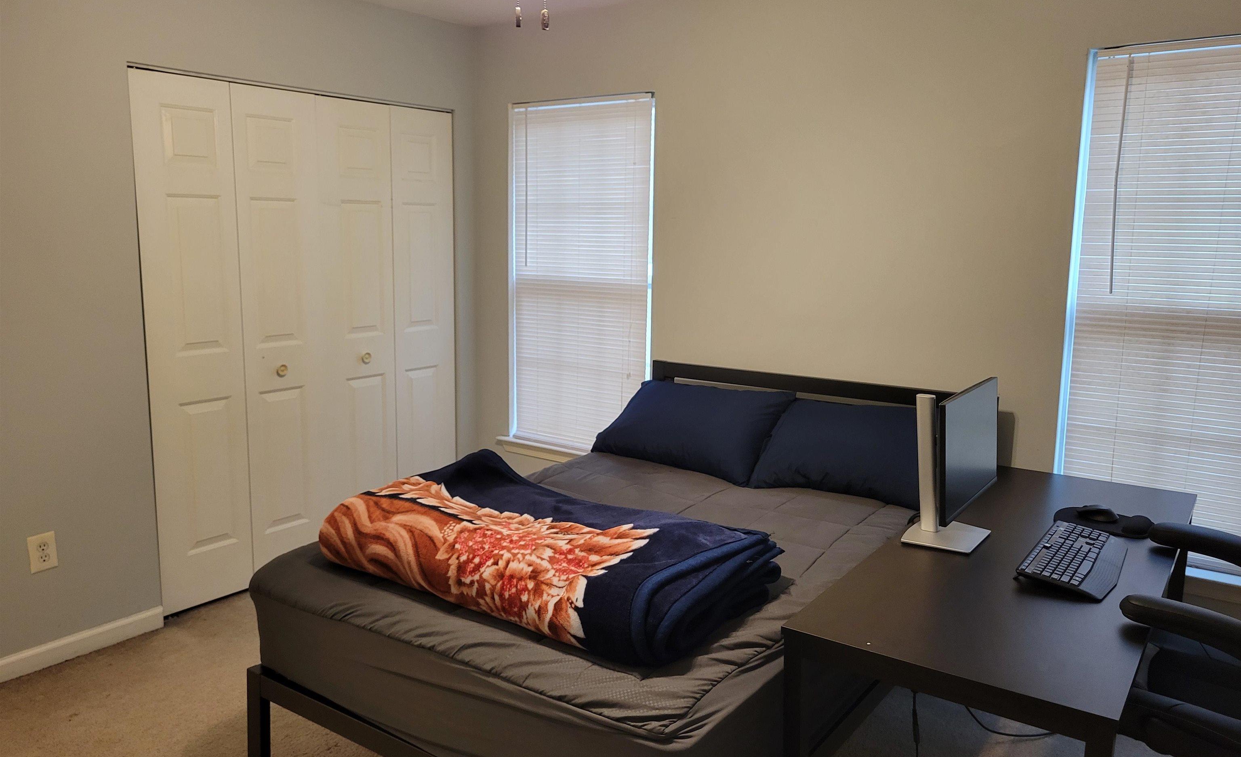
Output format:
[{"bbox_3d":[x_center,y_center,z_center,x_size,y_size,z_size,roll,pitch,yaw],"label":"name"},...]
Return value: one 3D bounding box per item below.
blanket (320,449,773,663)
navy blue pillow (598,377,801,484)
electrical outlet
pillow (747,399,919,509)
[{"bbox_3d":[-0.175,0.390,2.311,1.060,0.190,0.595,7,11,35],"label":"blanket"},{"bbox_3d":[0.268,0.170,3.455,0.670,0.165,0.475,7,36,35],"label":"navy blue pillow"},{"bbox_3d":[-1.920,0.578,3.102,0.008,0.122,0.081,7,11,35],"label":"electrical outlet"},{"bbox_3d":[0.818,0.240,3.069,0.660,0.165,0.475,7,36,35],"label":"pillow"}]

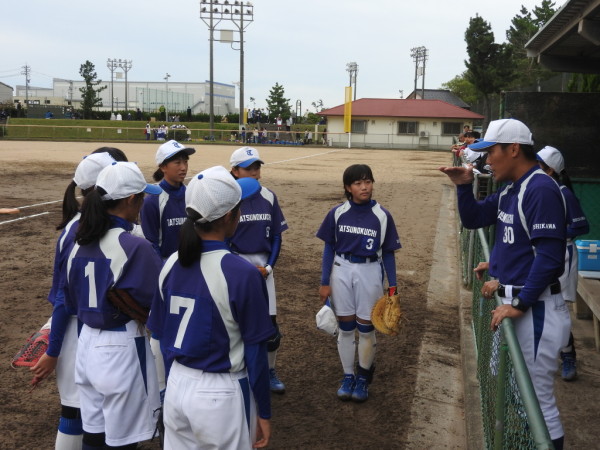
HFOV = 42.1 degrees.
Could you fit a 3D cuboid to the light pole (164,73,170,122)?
[{"bbox_3d":[-14.327,-13.817,84.333,0.750,5.255,0.600,1,7,-6],"label":"light pole"}]

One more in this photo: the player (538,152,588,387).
[{"bbox_3d":[1.883,0.270,5.458,0.400,1.635,0.470,-4,9,-38],"label":"player"}]

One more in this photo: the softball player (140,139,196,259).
[{"bbox_3d":[-0.759,0.322,4.725,0.470,1.680,0.360,-3,9,-33],"label":"softball player"}]

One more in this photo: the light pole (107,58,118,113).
[{"bbox_3d":[-35.239,-24.519,146.825,2.400,13.026,0.900,-2,8,-27],"label":"light pole"}]

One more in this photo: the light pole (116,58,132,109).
[{"bbox_3d":[-33.160,-24.790,148.833,2.600,13.145,0.900,-2,8,-27],"label":"light pole"}]

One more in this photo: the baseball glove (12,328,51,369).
[{"bbox_3d":[-1.183,0.540,3.450,0.280,0.210,0.130,-42,-9,15],"label":"baseball glove"}]

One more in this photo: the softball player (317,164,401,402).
[{"bbox_3d":[0.406,0.376,5.096,0.550,1.530,0.360,1,7,-1],"label":"softball player"}]

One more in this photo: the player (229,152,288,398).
[{"bbox_3d":[-0.260,0.297,5.245,0.470,1.620,0.380,-3,8,-28],"label":"player"}]

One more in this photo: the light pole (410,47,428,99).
[{"bbox_3d":[16.628,-18.562,109.815,1.000,12.871,4.300,-1,8,-20],"label":"light pole"}]

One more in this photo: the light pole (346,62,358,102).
[{"bbox_3d":[9.480,-23.240,143.837,1.000,13.213,4.300,-1,8,-20],"label":"light pole"}]

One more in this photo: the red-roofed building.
[{"bbox_3d":[9.266,-9.229,70.493,14.400,4.400,8.000,2,7,7],"label":"red-roofed building"}]

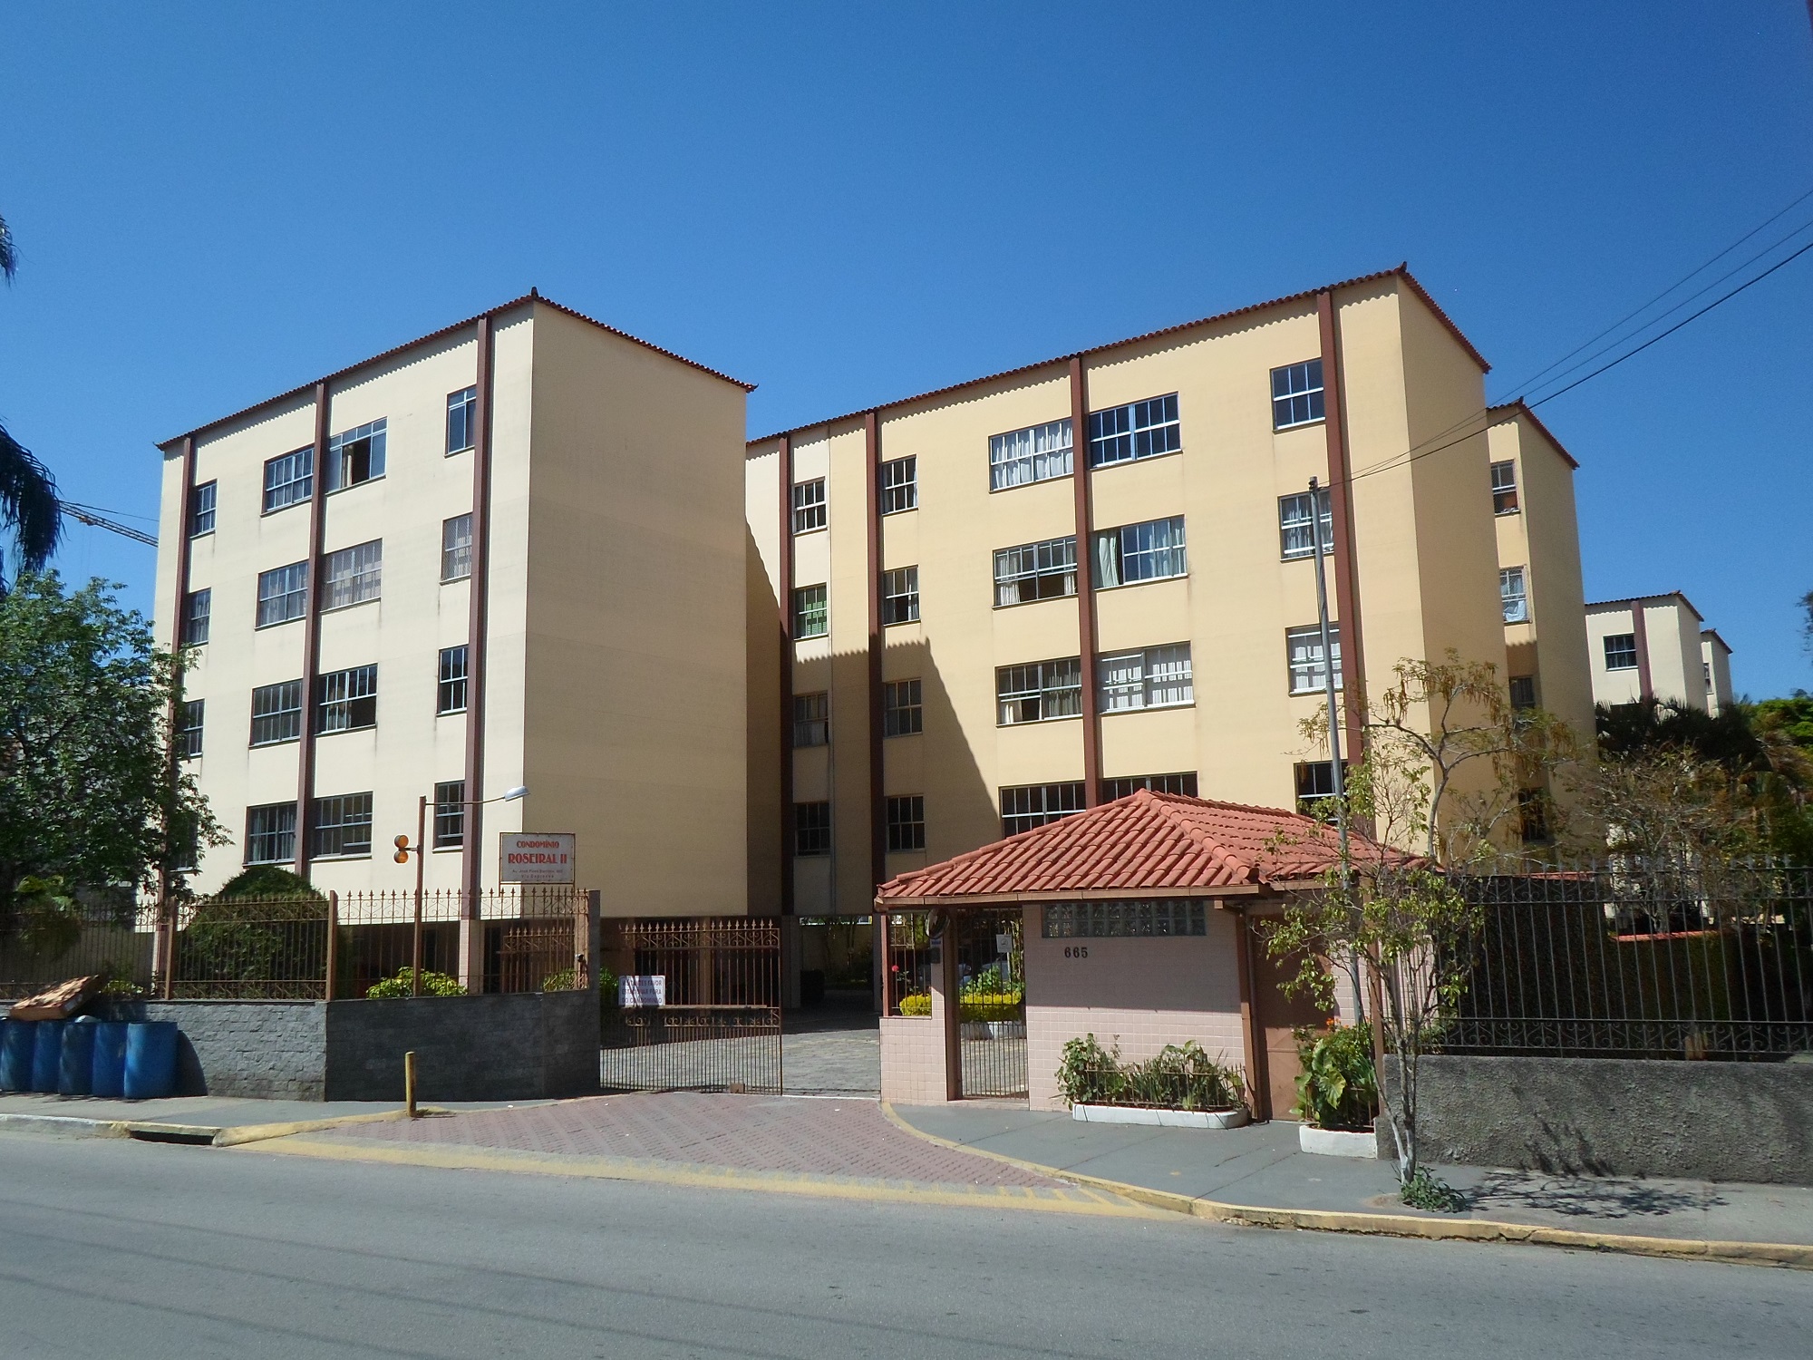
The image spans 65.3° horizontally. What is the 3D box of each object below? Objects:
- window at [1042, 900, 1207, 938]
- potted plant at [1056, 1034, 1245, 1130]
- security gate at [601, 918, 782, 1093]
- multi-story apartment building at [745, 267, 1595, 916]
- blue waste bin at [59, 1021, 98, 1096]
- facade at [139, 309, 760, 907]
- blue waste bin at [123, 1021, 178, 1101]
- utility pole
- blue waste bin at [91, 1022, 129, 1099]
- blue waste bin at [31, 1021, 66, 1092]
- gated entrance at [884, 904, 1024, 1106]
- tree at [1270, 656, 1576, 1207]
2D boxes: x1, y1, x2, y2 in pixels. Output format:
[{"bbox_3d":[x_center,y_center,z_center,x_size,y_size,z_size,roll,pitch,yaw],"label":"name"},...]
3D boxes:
[{"bbox_3d":[2.402,2.642,15.662,1.958,0.420,0.100,-7,-11,33],"label":"window"},{"bbox_3d":[2.565,4.165,14.832,1.950,0.850,0.570,-7,-11,32],"label":"potted plant"},{"bbox_3d":[-2.803,4.159,18.000,2.782,2.117,0.080,-5,-10,24],"label":"security gate"},{"bbox_3d":[8.227,0.865,36.830,14.984,14.294,15.957,-8,-11,34],"label":"multi-story apartment building"},{"bbox_3d":[-10.997,5.098,19.072,0.620,0.940,0.620,-6,-11,28],"label":"blue waste bin"},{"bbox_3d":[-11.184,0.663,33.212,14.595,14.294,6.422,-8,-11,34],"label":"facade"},{"bbox_3d":[-9.851,4.975,18.470,0.620,0.940,0.620,-6,-11,28],"label":"blue waste bin"},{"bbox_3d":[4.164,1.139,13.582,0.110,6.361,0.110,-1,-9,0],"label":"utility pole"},{"bbox_3d":[-10.424,5.037,18.771,0.620,0.940,0.620,-6,-11,28],"label":"blue waste bin"},{"bbox_3d":[-11.570,5.159,19.373,0.620,0.940,0.620,-6,-11,28],"label":"blue waste bin"},{"bbox_3d":[0.562,3.822,16.749,2.008,2.200,0.150,-7,-11,33],"label":"gated entrance"},{"bbox_3d":[3.950,1.898,11.303,2.250,4.130,2.000,-1,-9,0],"label":"tree"}]

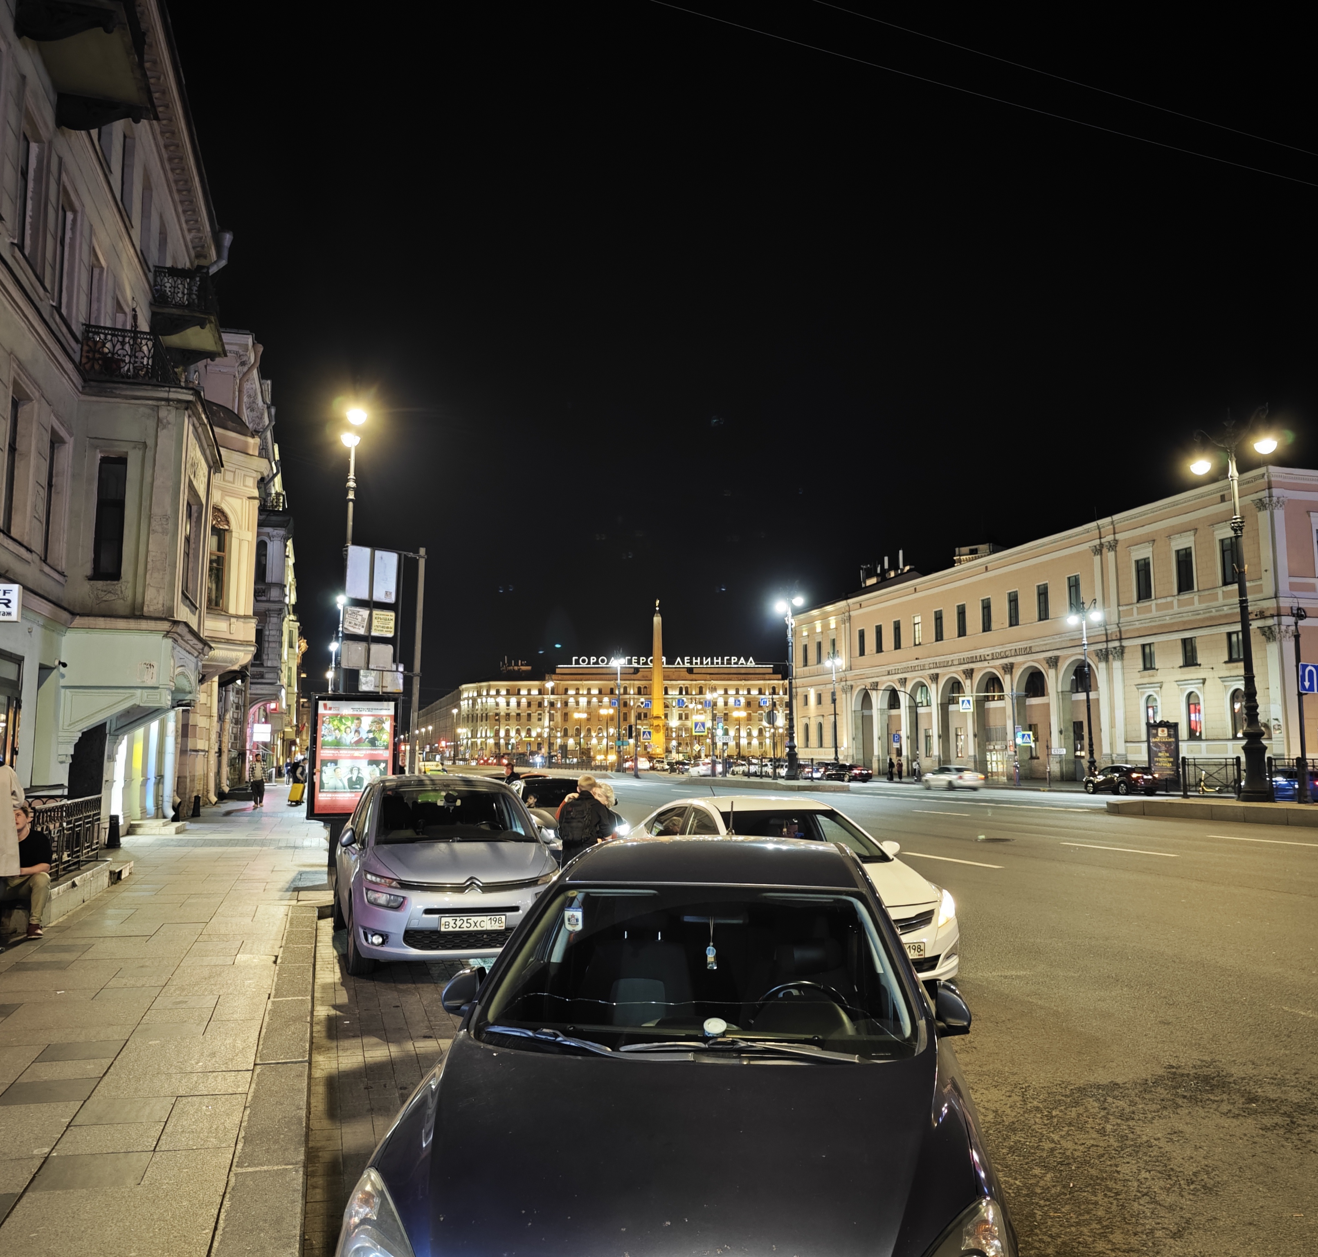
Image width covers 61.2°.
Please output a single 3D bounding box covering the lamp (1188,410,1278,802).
[{"bbox_3d":[15.108,-0.720,28.773,0.800,10.191,2.500,2,-7,-17],"label":"lamp"}]

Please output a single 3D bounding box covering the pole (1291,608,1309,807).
[{"bbox_3d":[15.430,1.801,26.770,0.350,4.747,0.350,2,-7,-17],"label":"pole"}]

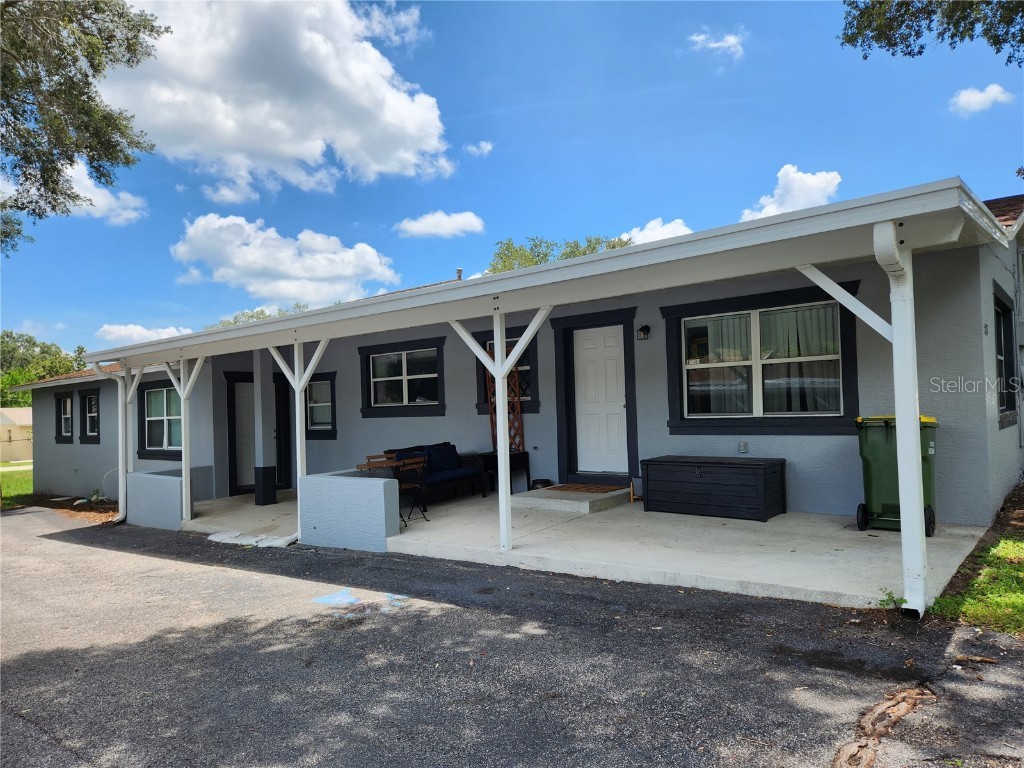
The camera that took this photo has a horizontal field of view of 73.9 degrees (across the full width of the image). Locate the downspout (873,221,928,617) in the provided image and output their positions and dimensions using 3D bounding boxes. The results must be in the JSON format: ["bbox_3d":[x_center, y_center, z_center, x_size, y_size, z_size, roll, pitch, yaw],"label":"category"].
[{"bbox_3d":[2.344,0.226,4.101,0.110,2.370,0.440,-3,-3,40],"label":"downspout"}]

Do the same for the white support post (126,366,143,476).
[{"bbox_3d":[-6.283,0.610,11.236,0.110,1.740,0.110,-4,-3,40],"label":"white support post"}]

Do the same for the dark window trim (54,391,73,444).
[{"bbox_3d":[-11.616,0.898,17.708,1.360,1.320,0.120,-4,-3,40],"label":"dark window trim"}]

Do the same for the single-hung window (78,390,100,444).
[{"bbox_3d":[-10.680,0.834,17.201,1.400,1.360,0.100,-3,-3,40],"label":"single-hung window"}]

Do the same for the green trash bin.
[{"bbox_3d":[3.770,0.845,6.579,0.640,1.100,0.740,-3,-3,40],"label":"green trash bin"}]

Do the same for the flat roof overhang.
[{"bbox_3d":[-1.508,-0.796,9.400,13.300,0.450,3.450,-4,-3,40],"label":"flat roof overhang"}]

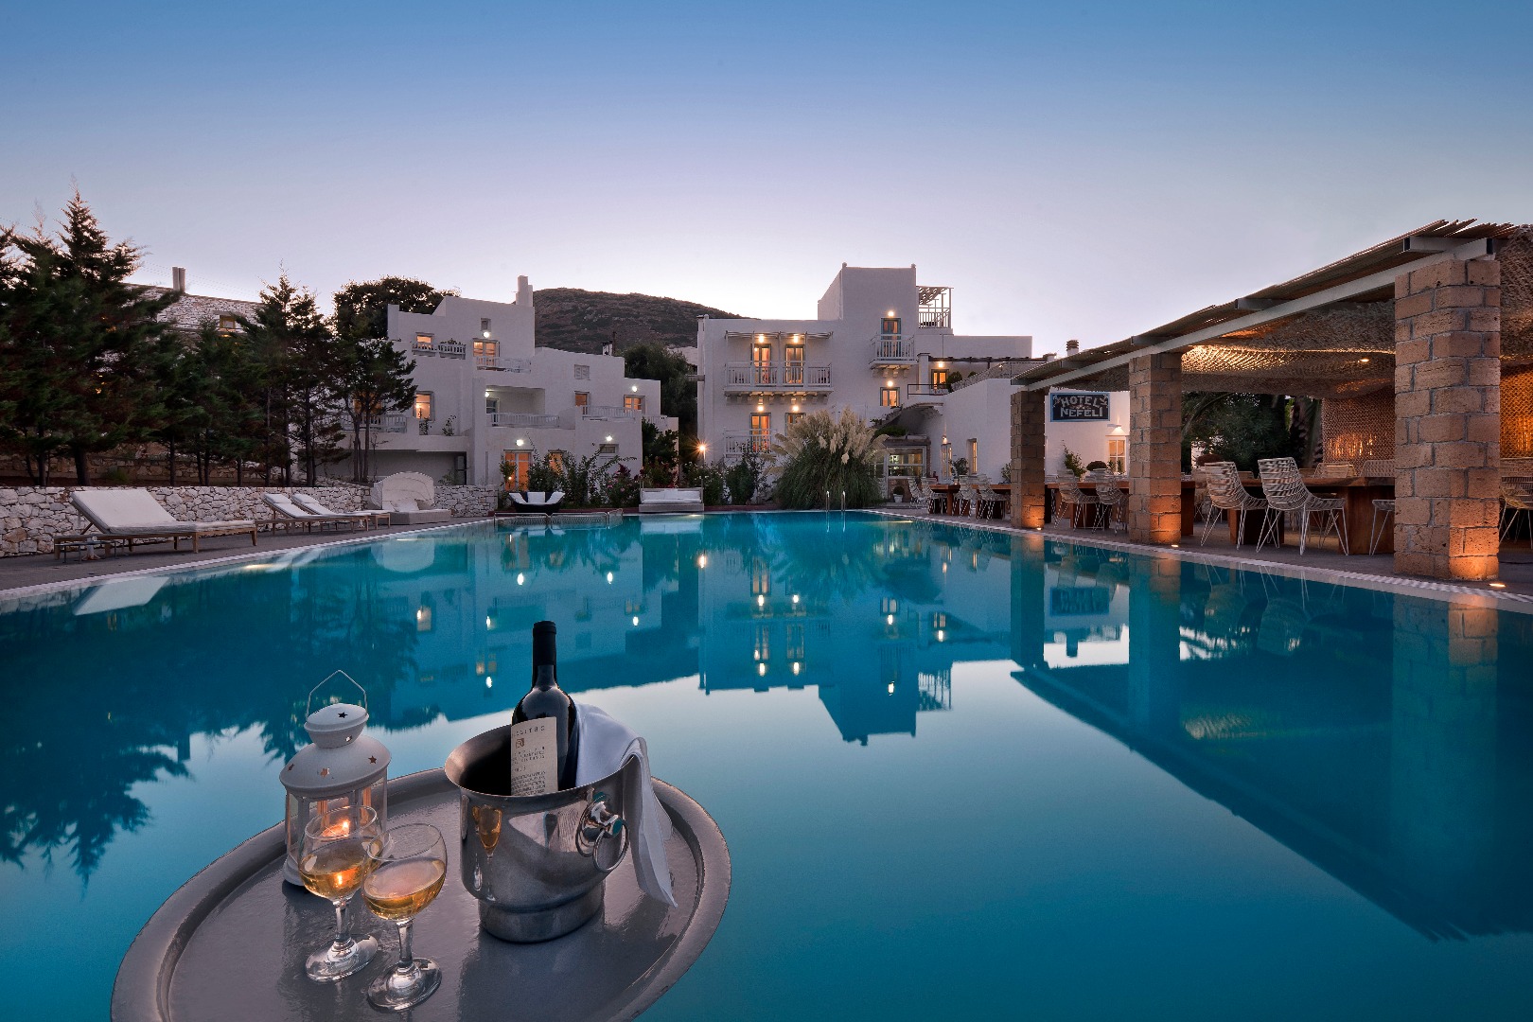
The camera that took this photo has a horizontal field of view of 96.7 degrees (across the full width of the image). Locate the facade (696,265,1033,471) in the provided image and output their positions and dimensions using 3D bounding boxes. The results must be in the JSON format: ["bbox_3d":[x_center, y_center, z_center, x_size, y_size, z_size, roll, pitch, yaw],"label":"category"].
[{"bbox_3d":[4.700,-6.300,37.000,16.300,11.000,8.000,-1,2,-6],"label":"facade"}]

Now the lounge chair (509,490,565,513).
[{"bbox_3d":[-7.100,-0.260,21.100,1.720,0.690,1.000,-1,1,-10],"label":"lounge chair"}]

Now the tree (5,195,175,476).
[{"bbox_3d":[-13.000,-3.350,13.100,2.800,5.600,2.800,1,2,45],"label":"tree"}]

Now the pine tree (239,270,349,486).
[{"bbox_3d":[-13.900,-3.850,20.000,2.750,6.200,2.750,-1,2,0],"label":"pine tree"}]

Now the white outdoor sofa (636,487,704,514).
[{"bbox_3d":[-2.900,-0.330,20.700,1.980,0.740,1.100,-1,1,-6],"label":"white outdoor sofa"}]

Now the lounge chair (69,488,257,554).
[{"bbox_3d":[-9.350,0.140,10.550,2.000,0.900,1.250,-1,2,-7],"label":"lounge chair"}]

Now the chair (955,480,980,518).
[{"bbox_3d":[4.530,-0.290,15.200,0.570,0.890,0.520,-1,2,-3],"label":"chair"}]

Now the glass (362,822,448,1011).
[{"bbox_3d":[-0.364,0.404,0.688,0.075,0.145,0.075,-1,1,-28],"label":"glass"}]

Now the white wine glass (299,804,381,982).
[{"bbox_3d":[-0.447,0.402,0.722,0.076,0.149,0.076,1,3,0],"label":"white wine glass"}]

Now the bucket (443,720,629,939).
[{"bbox_3d":[-0.266,0.379,0.816,0.225,0.190,0.212,1,3,0],"label":"bucket"}]

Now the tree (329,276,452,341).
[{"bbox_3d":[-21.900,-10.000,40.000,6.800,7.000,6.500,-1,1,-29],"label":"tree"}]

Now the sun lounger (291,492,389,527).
[{"bbox_3d":[-10.350,-0.060,16.700,2.000,0.830,0.680,-1,2,-6],"label":"sun lounger"}]

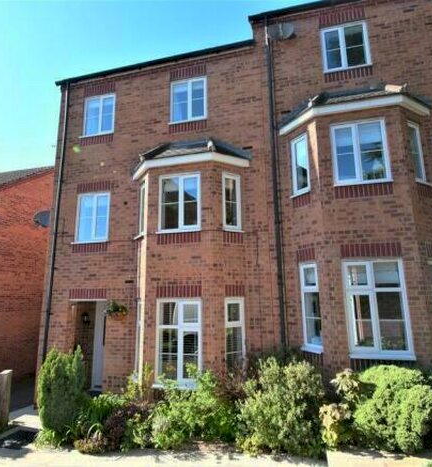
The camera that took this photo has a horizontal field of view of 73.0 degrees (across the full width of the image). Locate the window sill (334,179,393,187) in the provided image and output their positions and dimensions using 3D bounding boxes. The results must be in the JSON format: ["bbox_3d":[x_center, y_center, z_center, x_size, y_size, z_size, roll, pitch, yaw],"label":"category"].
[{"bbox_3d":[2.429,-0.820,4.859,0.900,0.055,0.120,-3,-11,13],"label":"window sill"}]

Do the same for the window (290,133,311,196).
[{"bbox_3d":[1.571,-1.271,5.465,0.110,1.140,0.420,6,-12,-33],"label":"window"}]

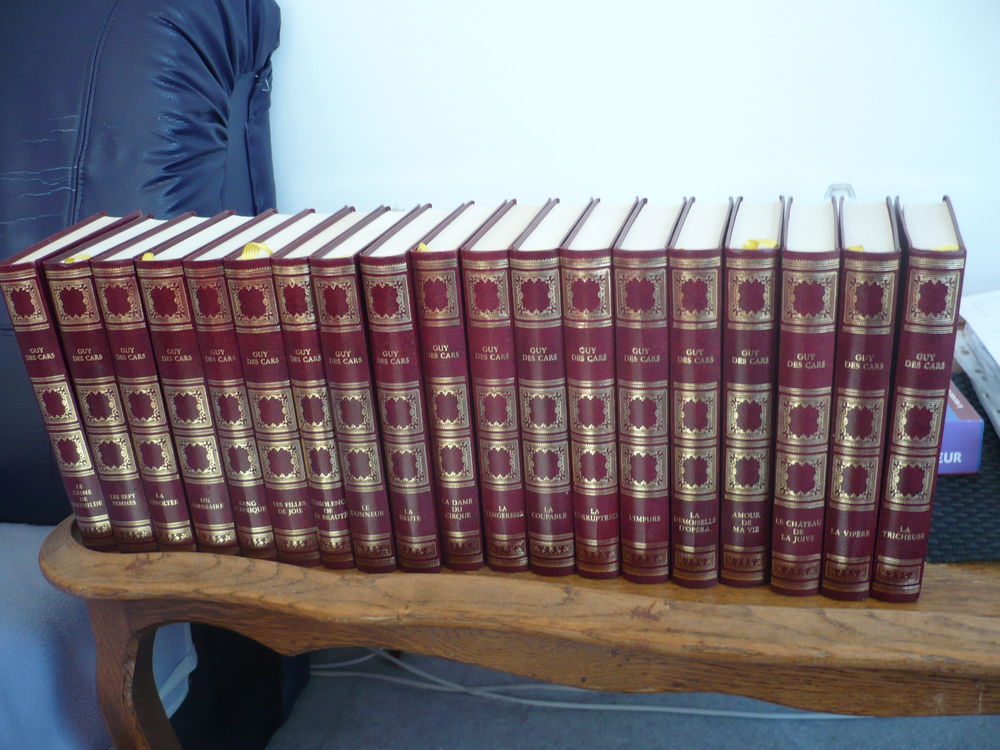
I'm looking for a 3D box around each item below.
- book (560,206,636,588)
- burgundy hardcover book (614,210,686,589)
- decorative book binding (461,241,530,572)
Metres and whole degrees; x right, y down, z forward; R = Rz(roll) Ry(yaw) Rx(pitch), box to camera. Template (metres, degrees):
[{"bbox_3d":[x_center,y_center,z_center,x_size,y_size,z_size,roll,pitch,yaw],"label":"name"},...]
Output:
[{"bbox_3d":[0.069,0.004,0.645,0.028,0.206,0.139,1,21,14],"label":"book"},{"bbox_3d":[0.096,0.005,0.626,0.028,0.202,0.136,2,22,15],"label":"burgundy hardcover book"},{"bbox_3d":[0.013,0.003,0.647,0.026,0.202,0.136,2,22,14],"label":"decorative book binding"}]

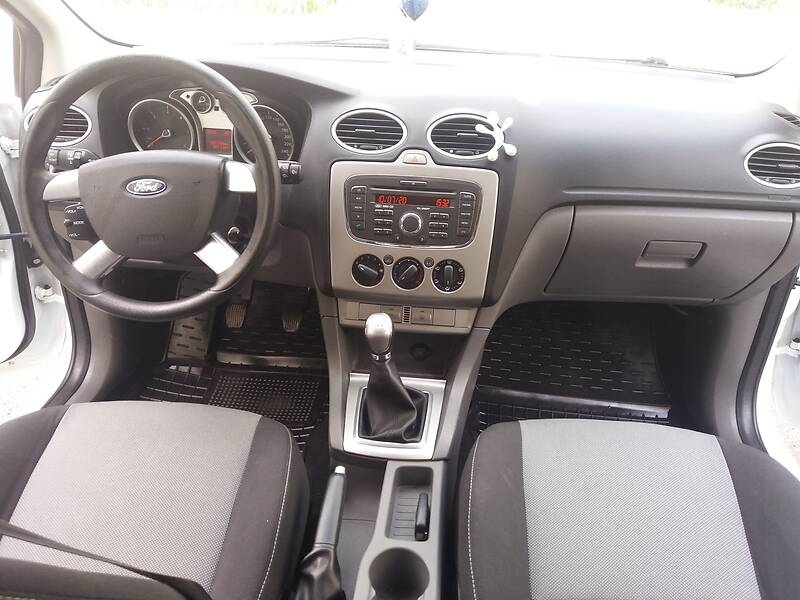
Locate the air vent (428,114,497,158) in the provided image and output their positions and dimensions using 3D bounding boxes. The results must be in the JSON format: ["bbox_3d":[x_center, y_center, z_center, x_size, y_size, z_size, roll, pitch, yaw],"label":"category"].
[{"bbox_3d":[0.110,-0.276,1.100,0.124,0.080,0.035,4,7,1],"label":"air vent"}]

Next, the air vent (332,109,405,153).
[{"bbox_3d":[-0.052,-0.288,1.100,0.124,0.080,0.035,4,7,1],"label":"air vent"}]

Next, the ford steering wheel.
[{"bbox_3d":[-0.359,-0.160,0.948,0.375,0.375,0.105,1,6,2],"label":"ford steering wheel"}]

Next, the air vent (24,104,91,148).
[{"bbox_3d":[-0.601,-0.304,1.135,0.122,0.080,0.035,6,12,5],"label":"air vent"}]

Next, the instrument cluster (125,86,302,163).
[{"bbox_3d":[-0.338,-0.312,1.165,0.310,0.145,0.060,4,9,1],"label":"instrument cluster"}]

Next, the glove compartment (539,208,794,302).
[{"bbox_3d":[0.478,-0.055,1.166,0.380,0.205,0.085,2,39,-1],"label":"glove compartment"}]

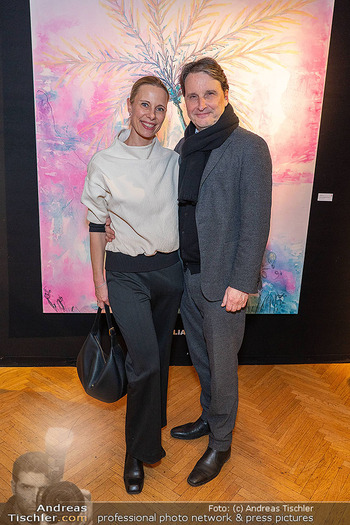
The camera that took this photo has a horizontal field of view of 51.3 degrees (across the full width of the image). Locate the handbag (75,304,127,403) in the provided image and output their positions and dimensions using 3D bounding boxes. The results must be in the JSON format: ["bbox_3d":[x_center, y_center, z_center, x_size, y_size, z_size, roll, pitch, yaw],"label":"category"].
[{"bbox_3d":[-0.330,0.424,1.696,0.180,0.480,0.310,-10,18,-44],"label":"handbag"}]

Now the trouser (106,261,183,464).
[{"bbox_3d":[-0.143,0.446,1.755,0.360,0.995,0.370,0,13,-11],"label":"trouser"}]

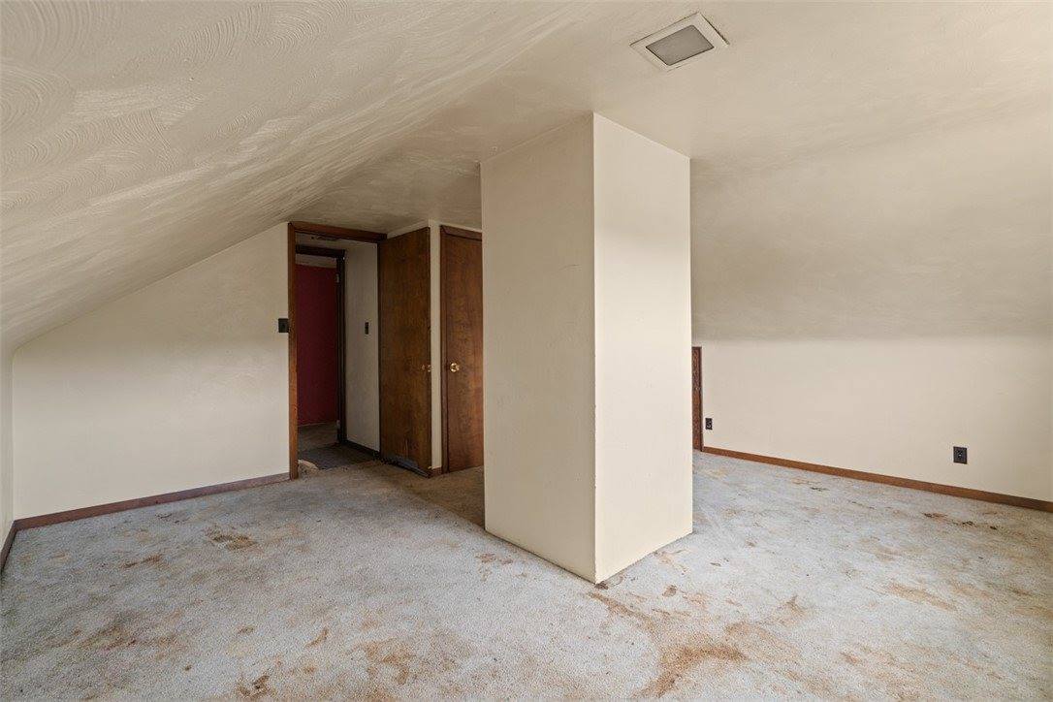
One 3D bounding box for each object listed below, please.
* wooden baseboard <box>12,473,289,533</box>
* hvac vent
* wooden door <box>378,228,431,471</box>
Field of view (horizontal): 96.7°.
[{"bbox_3d":[-2.470,1.020,3.274,1.506,0.072,0.014,-1,1,-43],"label":"wooden baseboard"},{"bbox_3d":[0.534,-1.061,1.634,0.237,0.020,0.232,0,1,44],"label":"hvac vent"},{"bbox_3d":[-1.051,0.013,4.068,0.760,2.026,0.036,0,1,43],"label":"wooden door"}]

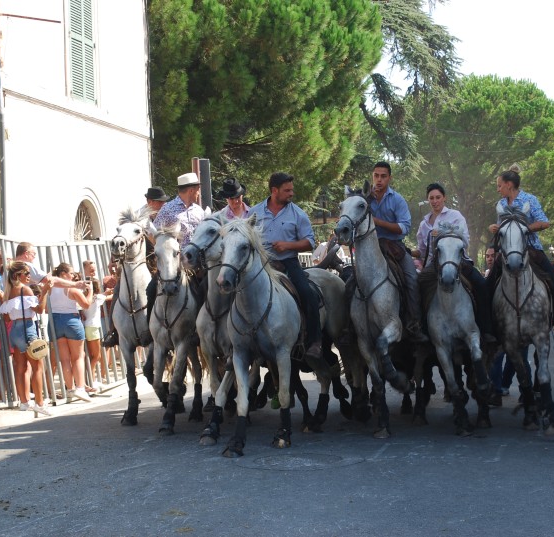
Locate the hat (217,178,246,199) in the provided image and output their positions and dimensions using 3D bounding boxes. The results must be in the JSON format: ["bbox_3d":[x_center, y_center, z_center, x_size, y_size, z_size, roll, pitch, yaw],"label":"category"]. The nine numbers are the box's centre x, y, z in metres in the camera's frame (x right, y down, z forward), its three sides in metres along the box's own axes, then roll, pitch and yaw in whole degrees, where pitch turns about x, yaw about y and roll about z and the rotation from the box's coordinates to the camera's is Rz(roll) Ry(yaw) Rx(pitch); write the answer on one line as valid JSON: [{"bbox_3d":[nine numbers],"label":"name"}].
[{"bbox_3d":[-0.436,-0.766,12.800,0.270,0.130,0.300,-6,23,9],"label":"hat"}]

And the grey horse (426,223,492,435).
[{"bbox_3d":[1.580,0.497,11.450,0.570,1.740,2.200,-2,-1,12],"label":"grey horse"}]

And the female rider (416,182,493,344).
[{"bbox_3d":[1.667,-0.056,12.550,0.720,1.520,0.750,-2,-1,9],"label":"female rider"}]

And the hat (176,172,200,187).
[{"bbox_3d":[-0.851,-0.853,12.850,0.260,0.130,0.225,-1,-1,-37],"label":"hat"}]

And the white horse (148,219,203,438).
[{"bbox_3d":[-0.840,0.546,12.500,0.560,1.840,2.200,-2,-1,12],"label":"white horse"}]

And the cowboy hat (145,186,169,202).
[{"bbox_3d":[-1.288,-0.797,14.400,0.280,0.130,0.250,13,9,39],"label":"cowboy hat"}]

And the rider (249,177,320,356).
[{"bbox_3d":[0.061,-0.024,10.850,0.640,1.500,0.620,-2,-1,20],"label":"rider"}]

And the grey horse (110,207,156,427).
[{"bbox_3d":[-1.310,0.525,14.200,0.580,2.120,2.200,-2,-1,7],"label":"grey horse"}]

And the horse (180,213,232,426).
[{"bbox_3d":[-0.420,0.565,12.850,0.600,1.950,2.200,-2,-1,9],"label":"horse"}]

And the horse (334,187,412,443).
[{"bbox_3d":[0.960,0.355,11.550,0.660,2.070,2.250,-2,-1,14],"label":"horse"}]

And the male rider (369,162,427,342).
[{"bbox_3d":[1.076,-0.149,12.450,0.720,1.680,0.750,-2,-1,12],"label":"male rider"}]

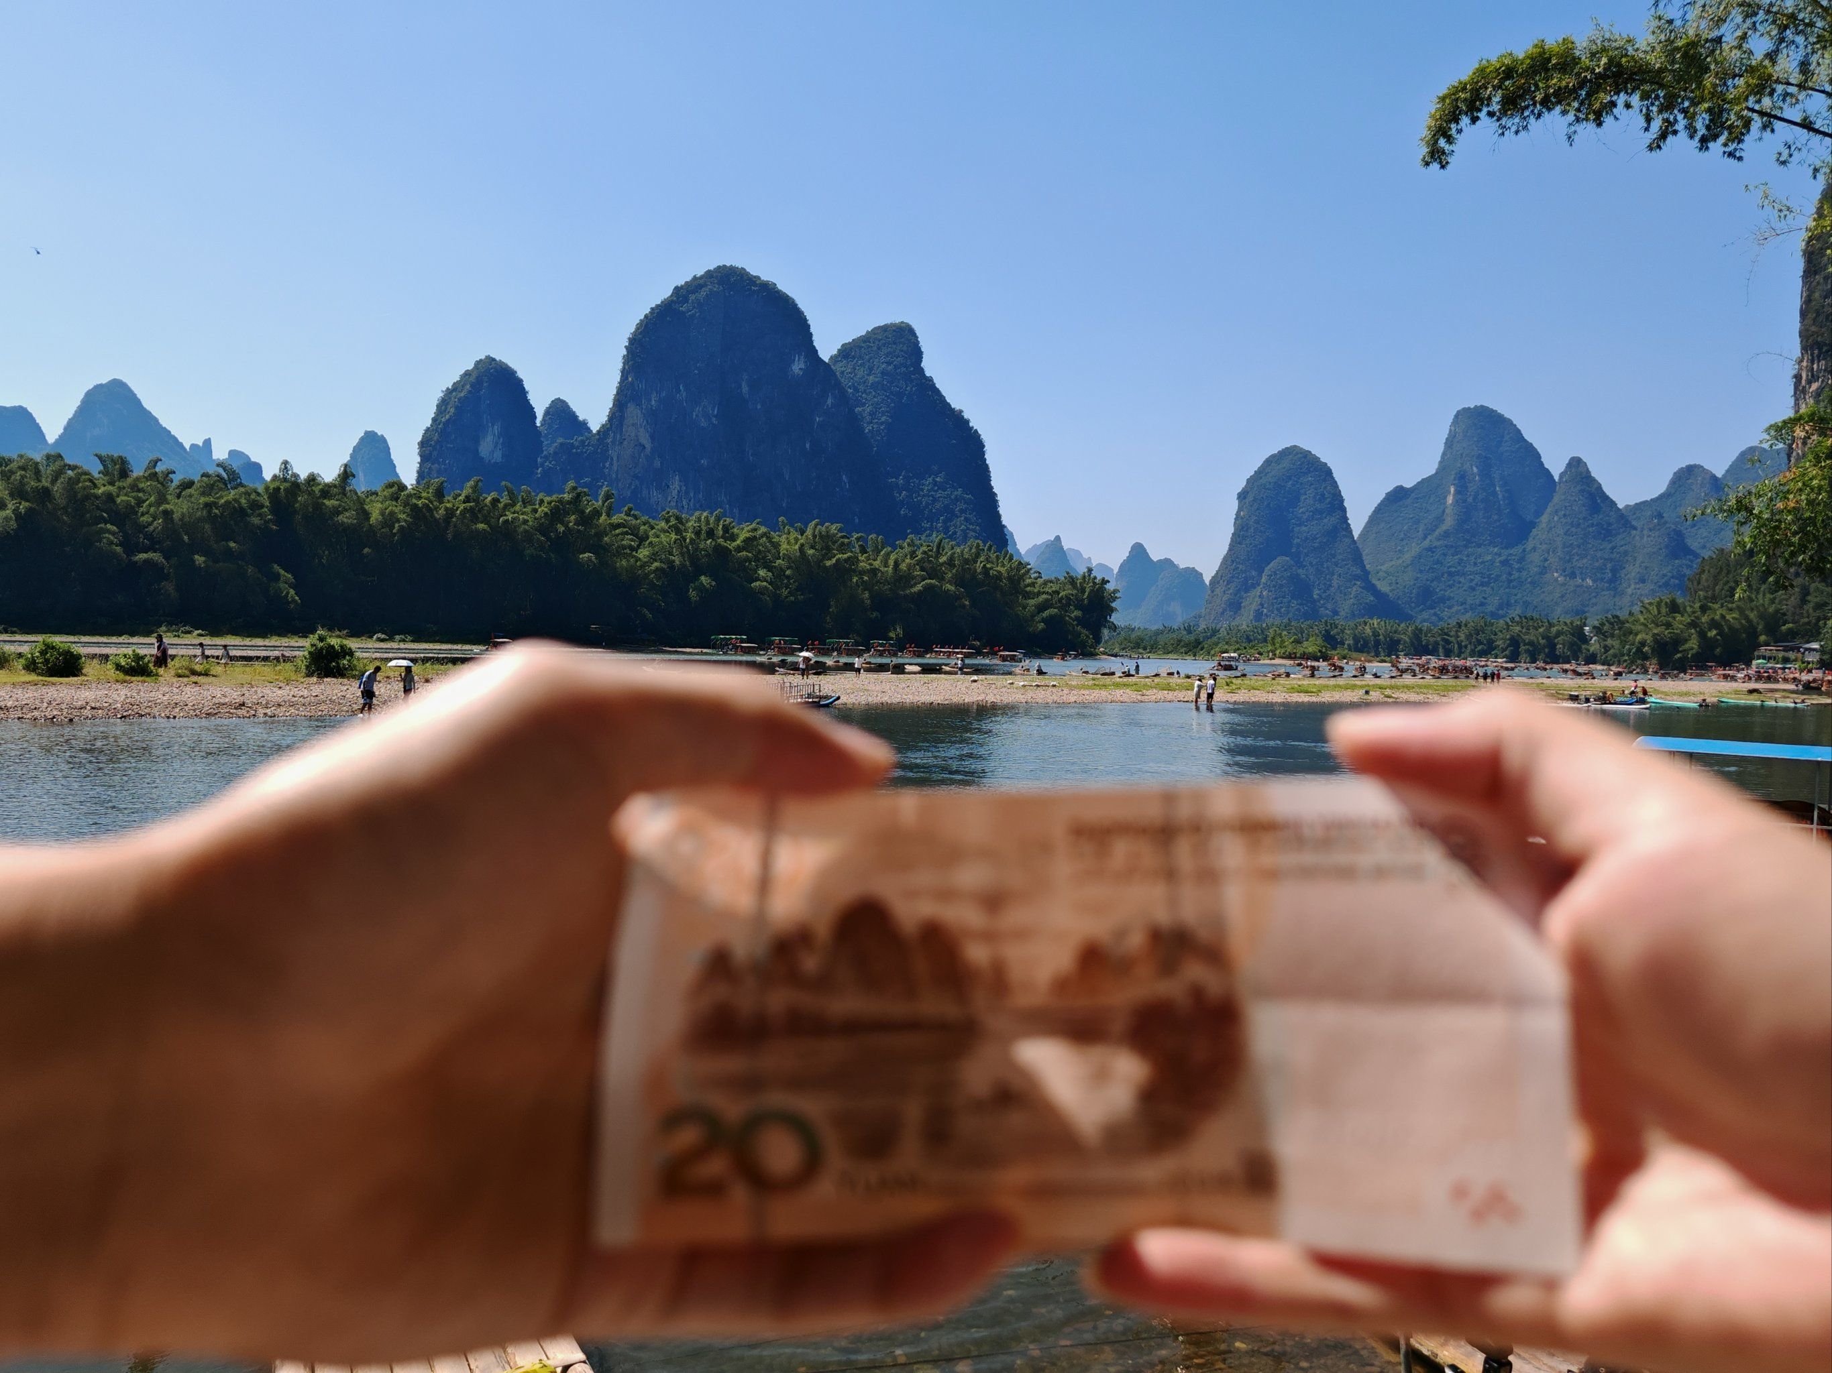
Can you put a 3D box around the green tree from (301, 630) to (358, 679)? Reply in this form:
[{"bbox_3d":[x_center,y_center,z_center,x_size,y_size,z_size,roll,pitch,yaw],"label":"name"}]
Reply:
[{"bbox_3d":[-24.814,-1.363,60.500,2.250,2.050,2.050,1,2,-22],"label":"green tree"}]

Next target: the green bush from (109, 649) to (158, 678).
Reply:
[{"bbox_3d":[-31.992,-0.967,58.500,1.900,1.170,1.650,0,2,-29],"label":"green bush"}]

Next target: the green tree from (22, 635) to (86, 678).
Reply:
[{"bbox_3d":[-34.757,-1.209,57.500,2.350,1.680,2.050,0,2,-31],"label":"green tree"}]

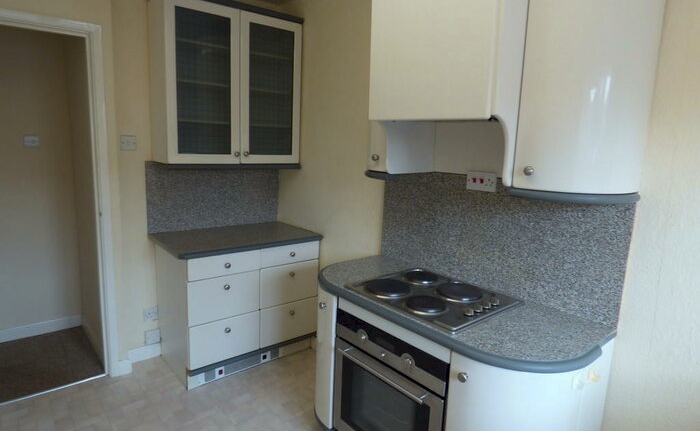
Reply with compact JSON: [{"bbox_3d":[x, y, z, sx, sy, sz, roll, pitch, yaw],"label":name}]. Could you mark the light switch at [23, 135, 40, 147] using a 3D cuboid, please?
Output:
[{"bbox_3d":[-2.209,-0.516,2.810,0.090,0.080,0.015,-5,12,-40],"label":"light switch"}]

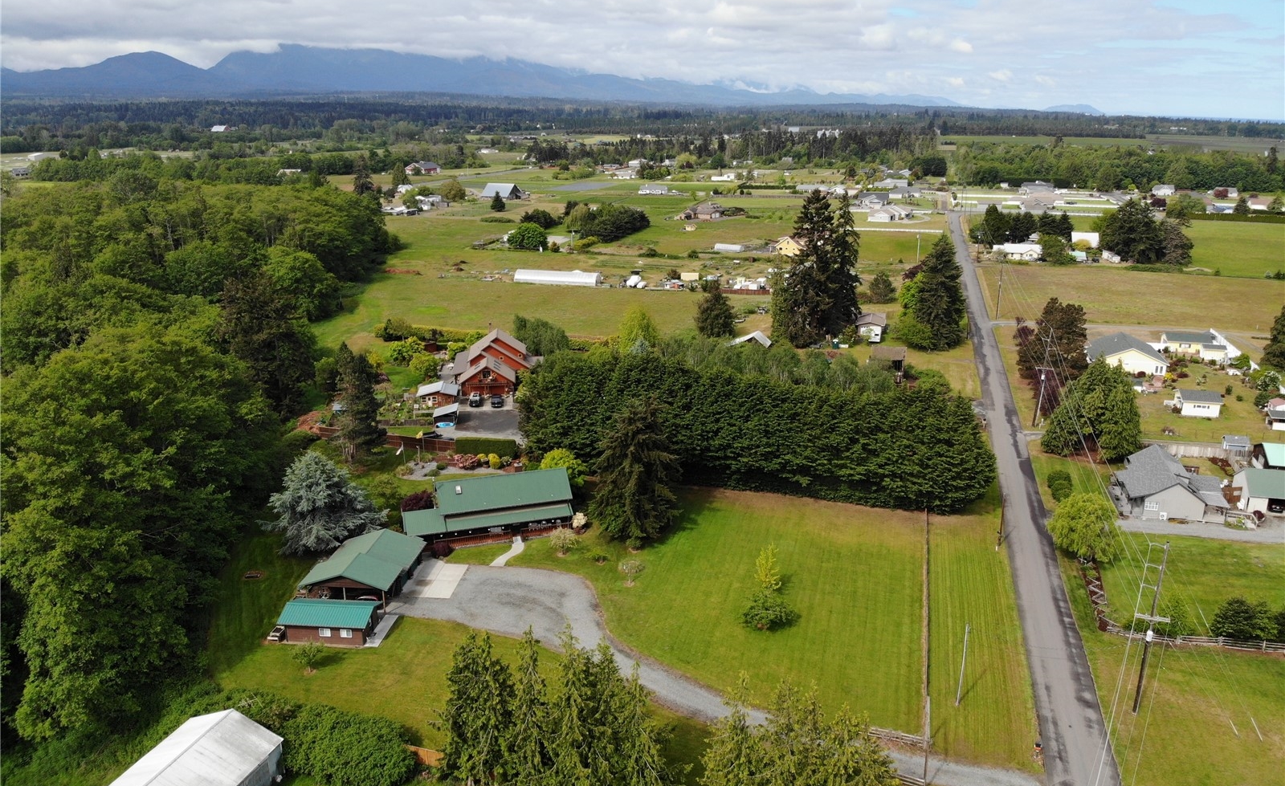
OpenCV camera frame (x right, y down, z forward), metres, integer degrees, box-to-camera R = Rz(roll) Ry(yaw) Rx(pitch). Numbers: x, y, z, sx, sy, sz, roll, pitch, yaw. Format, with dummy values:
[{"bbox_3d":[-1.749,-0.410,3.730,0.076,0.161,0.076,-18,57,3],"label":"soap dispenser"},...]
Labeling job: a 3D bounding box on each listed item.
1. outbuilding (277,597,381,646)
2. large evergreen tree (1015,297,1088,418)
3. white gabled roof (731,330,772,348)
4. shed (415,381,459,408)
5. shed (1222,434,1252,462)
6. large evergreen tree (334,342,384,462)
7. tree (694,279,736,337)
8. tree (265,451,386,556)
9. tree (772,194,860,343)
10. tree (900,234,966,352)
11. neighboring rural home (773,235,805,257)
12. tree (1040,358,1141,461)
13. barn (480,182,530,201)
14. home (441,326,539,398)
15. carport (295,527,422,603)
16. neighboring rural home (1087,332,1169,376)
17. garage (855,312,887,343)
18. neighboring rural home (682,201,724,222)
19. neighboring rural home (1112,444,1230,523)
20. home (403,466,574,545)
[{"bbox_3d":[-31.010,22.581,88.899,8.829,3.175,4.715,1,18,4],"label":"outbuilding"},{"bbox_3d":[72.583,-7.380,157.746,12.000,19.657,12.000,0,18,0],"label":"large evergreen tree"},{"bbox_3d":[26.425,-11.465,213.331,9.036,5.237,6.058,6,19,17],"label":"white gabled roof"},{"bbox_3d":[-40.512,0.183,177.106,7.804,4.004,6.263,-2,18,-7],"label":"shed"},{"bbox_3d":[99.717,8.785,150.028,3.700,3.100,2.600,5,18,13],"label":"shed"},{"bbox_3d":[-42.203,1.363,130.841,7.000,18.305,7.000,0,18,0],"label":"large evergreen tree"},{"bbox_3d":[16.873,-18.416,201.228,9.000,14.103,9.000,0,18,0],"label":"tree"},{"bbox_3d":[-41.736,13.432,116.889,14.800,11.900,14.800,1,18,0],"label":"tree"},{"bbox_3d":[41.890,-28.832,210.479,20.000,36.500,20.000,1,18,0],"label":"tree"},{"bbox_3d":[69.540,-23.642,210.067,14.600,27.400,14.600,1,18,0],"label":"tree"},{"bbox_3d":[56.158,-55.382,329.960,11.200,7.400,13.500,6,18,17],"label":"neighboring rural home"},{"bbox_3d":[75.984,1.999,149.808,14.600,15.700,14.600,1,18,0],"label":"tree"},{"bbox_3d":[-81.887,-117.084,517.886,18.037,8.385,16.575,5,18,16],"label":"barn"},{"bbox_3d":[-29.476,-6.086,172.715,17.000,7.400,22.000,0,18,0],"label":"home"},{"bbox_3d":[-30.360,19.222,97.797,9.693,4.229,10.965,3,18,8],"label":"carport"},{"bbox_3d":[109.320,-9.171,201.942,14.000,5.600,15.800,6,19,15],"label":"neighboring rural home"},{"bbox_3d":[58.273,-17.041,227.047,6.800,4.200,10.500,6,19,16],"label":"garage"},{"bbox_3d":[31.551,-96.336,471.189,18.996,6.982,17.455,-3,18,-11],"label":"neighboring rural home"},{"bbox_3d":[77.621,13.079,131.789,13.600,5.700,16.000,6,19,16],"label":"neighboring rural home"},{"bbox_3d":[-21.906,15.541,125.848,22.589,6.982,11.397,-5,19,-18],"label":"home"}]

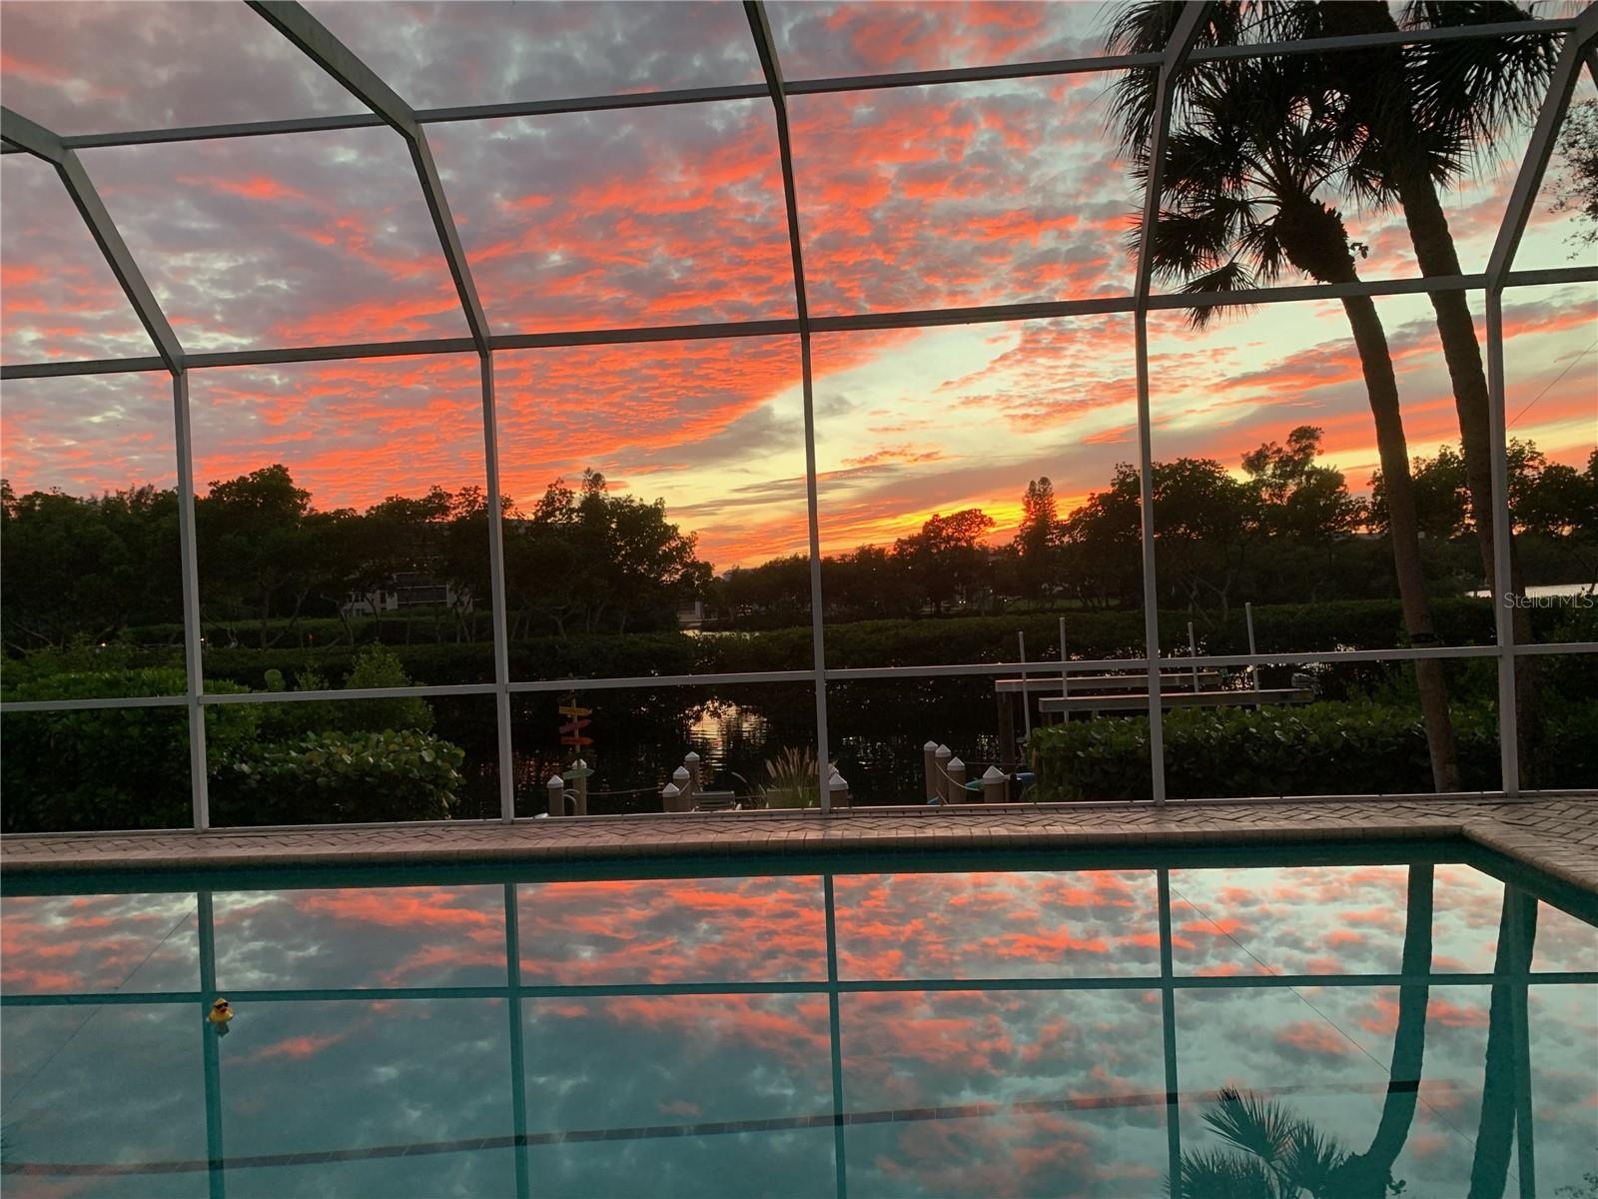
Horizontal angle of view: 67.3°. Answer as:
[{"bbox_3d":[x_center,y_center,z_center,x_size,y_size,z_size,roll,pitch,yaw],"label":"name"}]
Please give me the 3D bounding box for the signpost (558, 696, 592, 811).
[{"bbox_3d":[-3.873,2.629,20.800,0.590,2.200,0.220,-2,0,-6],"label":"signpost"}]

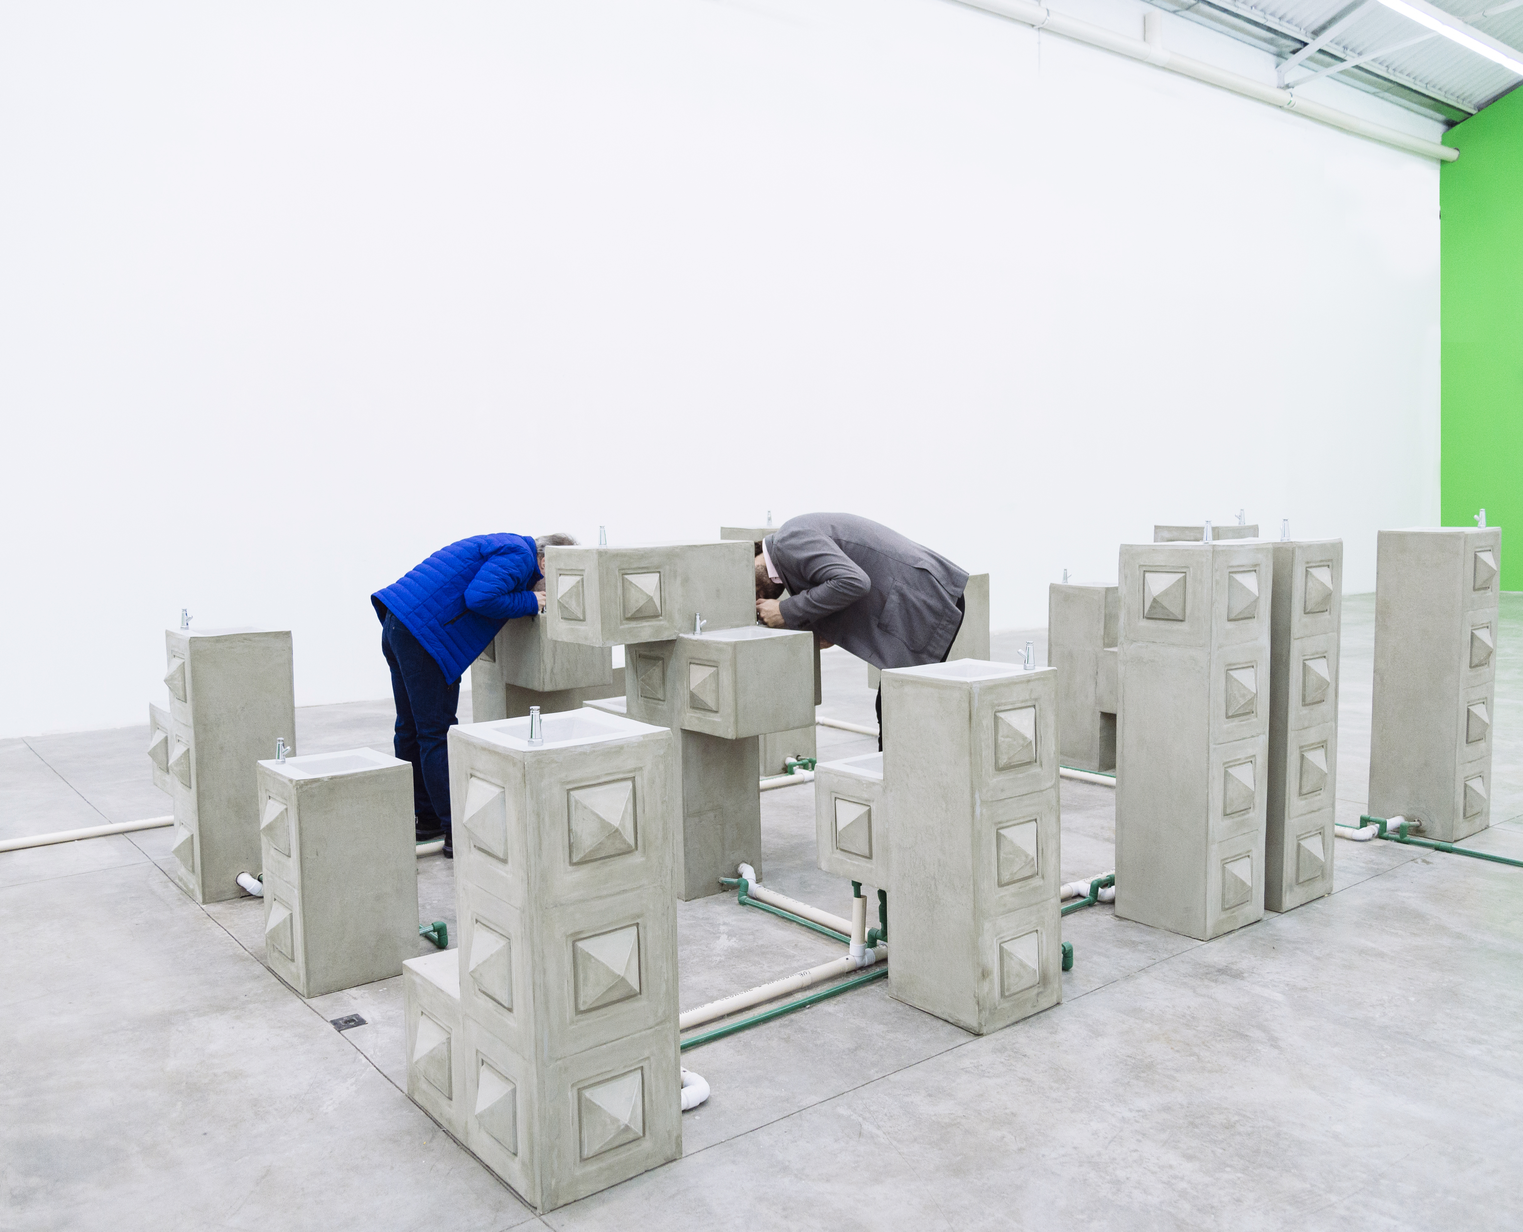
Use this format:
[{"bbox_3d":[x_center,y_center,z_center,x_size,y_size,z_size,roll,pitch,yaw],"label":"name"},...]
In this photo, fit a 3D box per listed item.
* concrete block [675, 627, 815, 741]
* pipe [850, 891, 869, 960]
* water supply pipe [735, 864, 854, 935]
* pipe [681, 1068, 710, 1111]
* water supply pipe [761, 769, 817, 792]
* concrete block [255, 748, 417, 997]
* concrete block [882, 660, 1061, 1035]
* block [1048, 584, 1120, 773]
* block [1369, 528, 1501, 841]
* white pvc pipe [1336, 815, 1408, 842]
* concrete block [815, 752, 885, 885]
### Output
[{"bbox_3d":[-0.049,0.217,4.092,0.324,0.301,0.319,-5,6,-38],"label":"concrete block"},{"bbox_3d":[0.287,0.906,3.590,0.043,0.184,0.043,-5,6,-38],"label":"pipe"},{"bbox_3d":[0.131,0.951,4.156,0.088,0.093,0.665,-4,6,-38],"label":"water supply pipe"},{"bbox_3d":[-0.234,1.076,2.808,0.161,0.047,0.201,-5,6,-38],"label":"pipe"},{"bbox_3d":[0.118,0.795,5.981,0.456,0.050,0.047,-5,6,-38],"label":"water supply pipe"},{"bbox_3d":[-1.246,0.739,3.635,0.329,0.619,0.335,-5,6,-38],"label":"concrete block"},{"bbox_3d":[0.565,0.593,3.305,0.325,0.903,0.323,-5,6,-38],"label":"concrete block"},{"bbox_3d":[1.730,0.301,6.369,0.326,0.911,0.326,-5,6,-38],"label":"block"},{"bbox_3d":[2.717,0.259,4.967,0.330,1.204,0.327,-5,6,-38],"label":"block"},{"bbox_3d":[2.496,0.855,5.053,0.306,0.073,0.180,-4,6,-38],"label":"white pvc pipe"},{"bbox_3d":[0.374,0.581,3.576,0.346,0.306,0.293,-4,6,-38],"label":"concrete block"}]

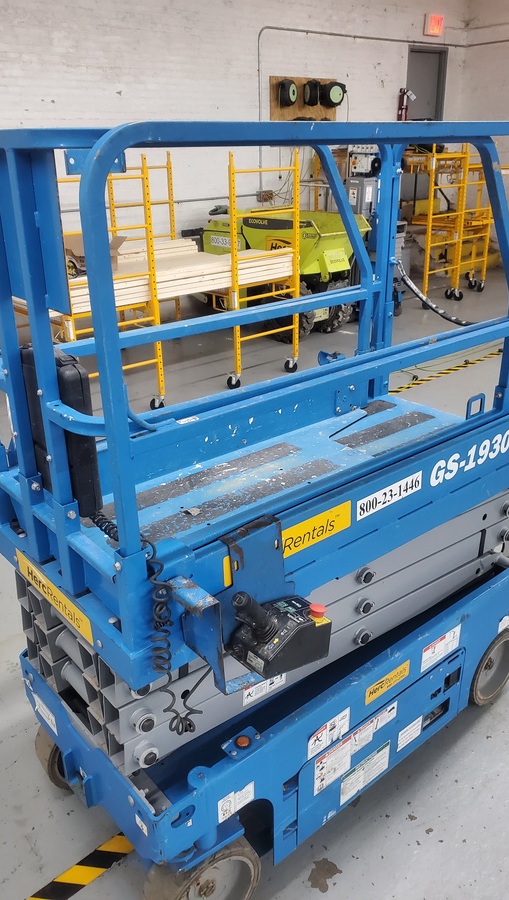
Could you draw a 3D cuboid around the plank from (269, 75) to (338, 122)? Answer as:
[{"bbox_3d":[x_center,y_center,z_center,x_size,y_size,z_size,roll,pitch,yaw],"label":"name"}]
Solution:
[{"bbox_3d":[0.664,-4.529,8.872,1.230,0.620,0.030,-20,30,-36],"label":"plank"}]

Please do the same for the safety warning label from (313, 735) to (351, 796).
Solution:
[{"bbox_3d":[0.240,0.955,2.048,0.157,0.143,0.008,-20,29,-35],"label":"safety warning label"}]

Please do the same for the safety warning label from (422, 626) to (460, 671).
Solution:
[{"bbox_3d":[0.603,0.637,2.168,0.205,0.105,0.006,-19,28,-36],"label":"safety warning label"}]

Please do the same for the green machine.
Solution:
[{"bbox_3d":[0.331,-2.169,8.190,0.950,1.400,2.050,-20,30,-36],"label":"green machine"}]

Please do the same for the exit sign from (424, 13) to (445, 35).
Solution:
[{"bbox_3d":[2.629,-6.217,9.918,0.321,0.239,0.090,-20,30,-36],"label":"exit sign"}]

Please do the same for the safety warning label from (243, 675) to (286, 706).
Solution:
[{"bbox_3d":[0.031,0.627,1.810,0.152,0.070,0.006,-15,26,-38],"label":"safety warning label"}]

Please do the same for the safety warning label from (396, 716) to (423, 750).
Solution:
[{"bbox_3d":[0.535,0.974,2.319,0.124,0.086,0.008,-20,29,-35],"label":"safety warning label"}]

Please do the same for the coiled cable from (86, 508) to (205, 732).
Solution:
[{"bbox_3d":[-0.231,0.335,1.422,0.120,0.500,0.270,-19,28,-36],"label":"coiled cable"}]

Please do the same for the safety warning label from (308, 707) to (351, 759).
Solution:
[{"bbox_3d":[0.221,0.831,1.980,0.174,0.092,0.008,-20,29,-35],"label":"safety warning label"}]

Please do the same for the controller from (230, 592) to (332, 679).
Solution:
[{"bbox_3d":[0.045,0.367,1.468,0.220,0.185,0.130,-11,22,-38],"label":"controller"}]

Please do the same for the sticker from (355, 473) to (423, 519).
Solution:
[{"bbox_3d":[0.368,0.124,1.822,0.266,0.062,0.008,-20,29,-35],"label":"sticker"}]

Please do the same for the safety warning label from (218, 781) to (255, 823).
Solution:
[{"bbox_3d":[-0.042,0.873,1.681,0.114,0.080,0.006,-19,28,-36],"label":"safety warning label"}]

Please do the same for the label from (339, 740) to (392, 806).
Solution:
[{"bbox_3d":[0.344,0.991,2.074,0.220,0.112,0.006,-19,28,-36],"label":"label"}]

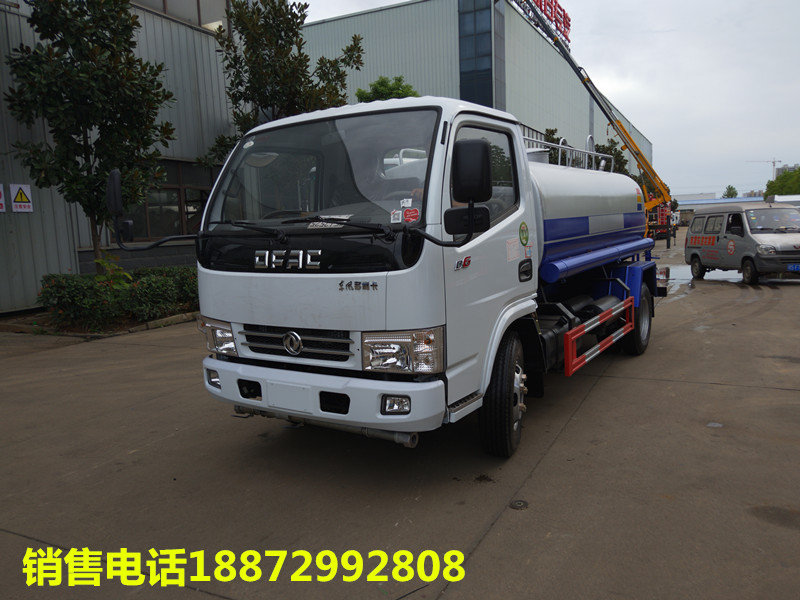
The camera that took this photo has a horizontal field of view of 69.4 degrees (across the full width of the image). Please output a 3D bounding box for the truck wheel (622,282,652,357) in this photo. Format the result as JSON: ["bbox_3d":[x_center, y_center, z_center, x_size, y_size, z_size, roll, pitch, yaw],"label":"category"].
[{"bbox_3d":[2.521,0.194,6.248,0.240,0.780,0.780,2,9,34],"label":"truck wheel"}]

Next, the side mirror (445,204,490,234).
[{"bbox_3d":[0.307,-0.364,2.626,0.207,0.131,0.081,-1,8,16],"label":"side mirror"}]

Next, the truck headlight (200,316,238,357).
[{"bbox_3d":[-1.116,0.220,3.615,0.424,0.232,0.192,2,9,34],"label":"truck headlight"}]

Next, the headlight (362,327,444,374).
[{"bbox_3d":[0.005,0.255,2.857,0.424,0.232,0.192,2,9,34],"label":"headlight"}]

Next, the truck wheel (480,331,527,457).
[{"bbox_3d":[0.670,0.603,3.710,0.220,0.780,0.780,0,8,17],"label":"truck wheel"}]

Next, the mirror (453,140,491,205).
[{"bbox_3d":[0.330,-0.584,2.626,0.187,0.303,0.091,-1,8,16],"label":"mirror"}]

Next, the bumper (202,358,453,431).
[{"bbox_3d":[-0.560,0.509,3.245,1.778,0.273,0.253,2,9,34],"label":"bumper"}]

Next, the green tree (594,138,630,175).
[{"bbox_3d":[11.158,-5.665,30.347,2.300,5.491,2.300,2,9,34],"label":"green tree"}]

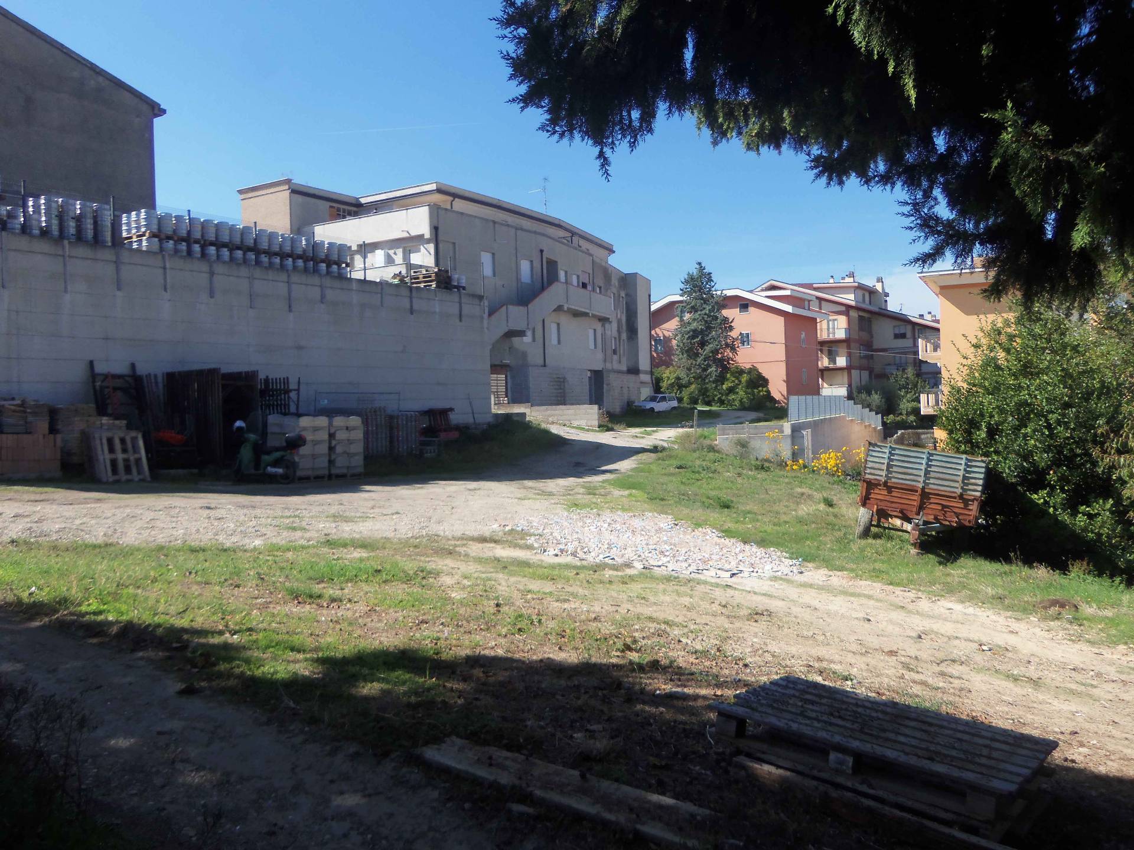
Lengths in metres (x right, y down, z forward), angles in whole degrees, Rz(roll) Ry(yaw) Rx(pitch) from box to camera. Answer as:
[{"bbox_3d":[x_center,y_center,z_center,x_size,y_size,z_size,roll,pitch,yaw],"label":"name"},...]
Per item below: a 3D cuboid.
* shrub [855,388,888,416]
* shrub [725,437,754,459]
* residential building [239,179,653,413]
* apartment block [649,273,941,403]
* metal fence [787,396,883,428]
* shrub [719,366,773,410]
[{"bbox_3d":[25.248,-1.798,75.992,2.700,2.500,2.500,-1,1,33],"label":"shrub"},{"bbox_3d":[6.276,0.853,33.324,1.080,0.800,1.000,-1,1,33],"label":"shrub"},{"bbox_3d":[-4.742,-6.313,56.572,11.600,12.000,30.400,-1,1,30],"label":"residential building"},{"bbox_3d":[25.429,-9.002,94.090,24.000,14.600,29.000,-1,1,33],"label":"apartment block"},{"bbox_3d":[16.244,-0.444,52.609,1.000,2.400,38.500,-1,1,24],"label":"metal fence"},{"bbox_3d":[14.430,-2.965,73.965,4.400,3.600,3.900,-1,1,33],"label":"shrub"}]

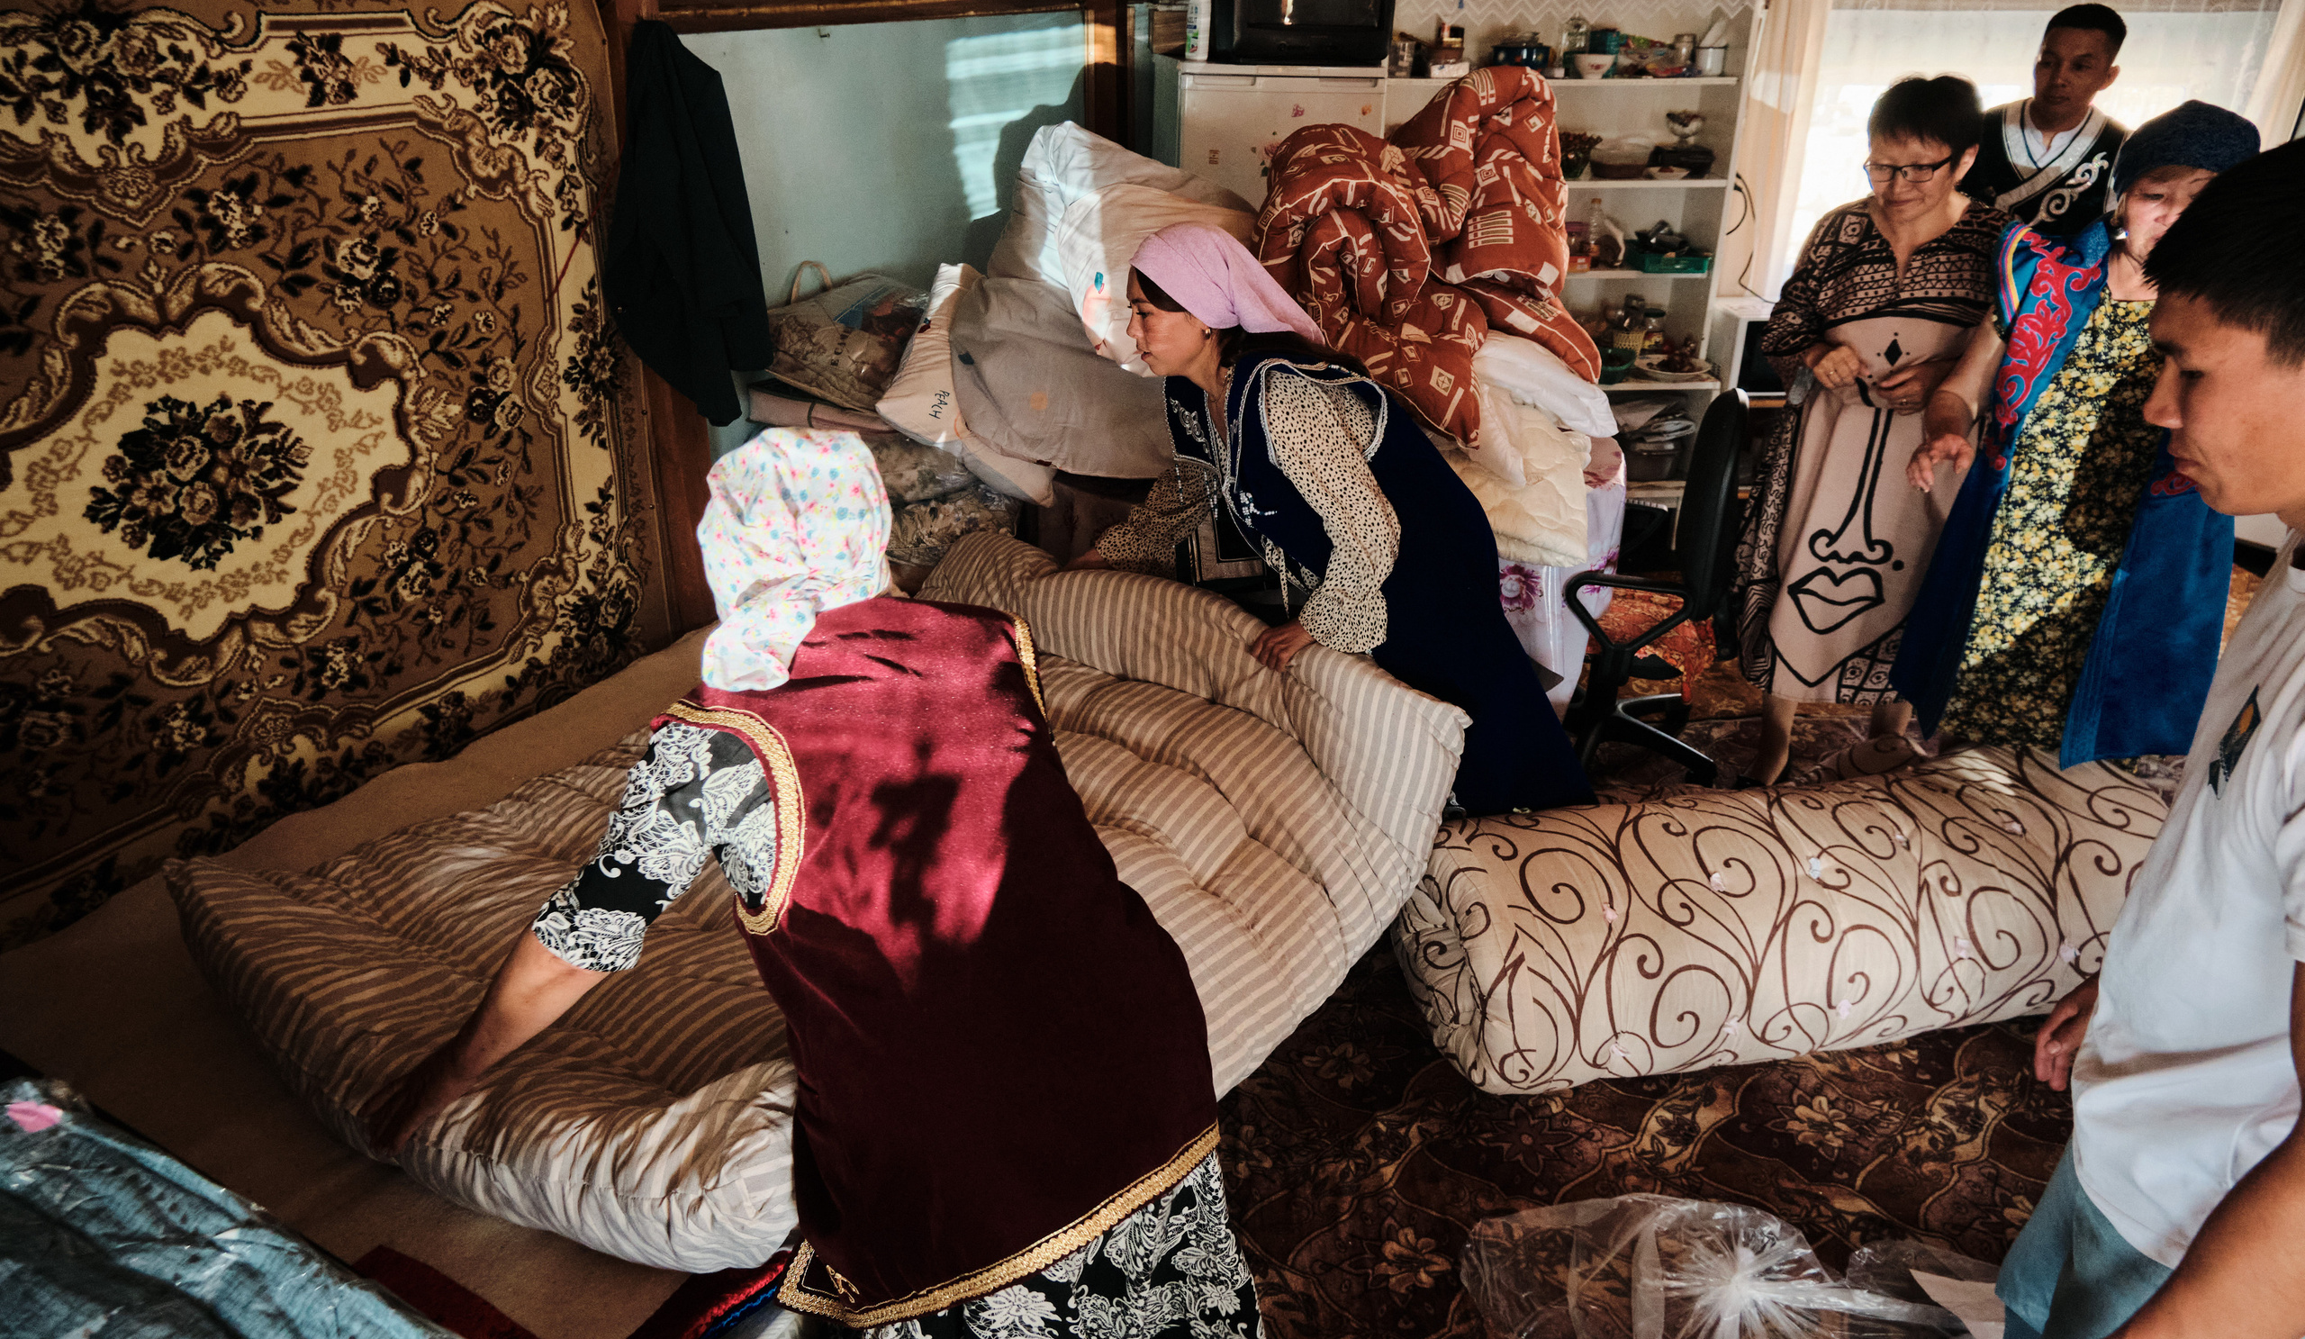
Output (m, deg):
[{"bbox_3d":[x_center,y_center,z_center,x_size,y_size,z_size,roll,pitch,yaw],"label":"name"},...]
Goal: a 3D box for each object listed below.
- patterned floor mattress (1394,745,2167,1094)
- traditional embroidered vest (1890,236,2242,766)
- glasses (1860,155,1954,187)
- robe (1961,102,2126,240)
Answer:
[{"bbox_3d":[1.164,0.421,2.753,1.380,0.380,0.430,-5,25,-12],"label":"patterned floor mattress"},{"bbox_3d":[1.915,-0.305,3.086,0.580,1.370,0.420,21,31,37],"label":"traditional embroidered vest"},{"bbox_3d":[1.518,-0.994,2.930,0.135,0.045,0.140,-32,38,-28],"label":"glasses"},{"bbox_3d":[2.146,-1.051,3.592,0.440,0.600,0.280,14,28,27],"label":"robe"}]

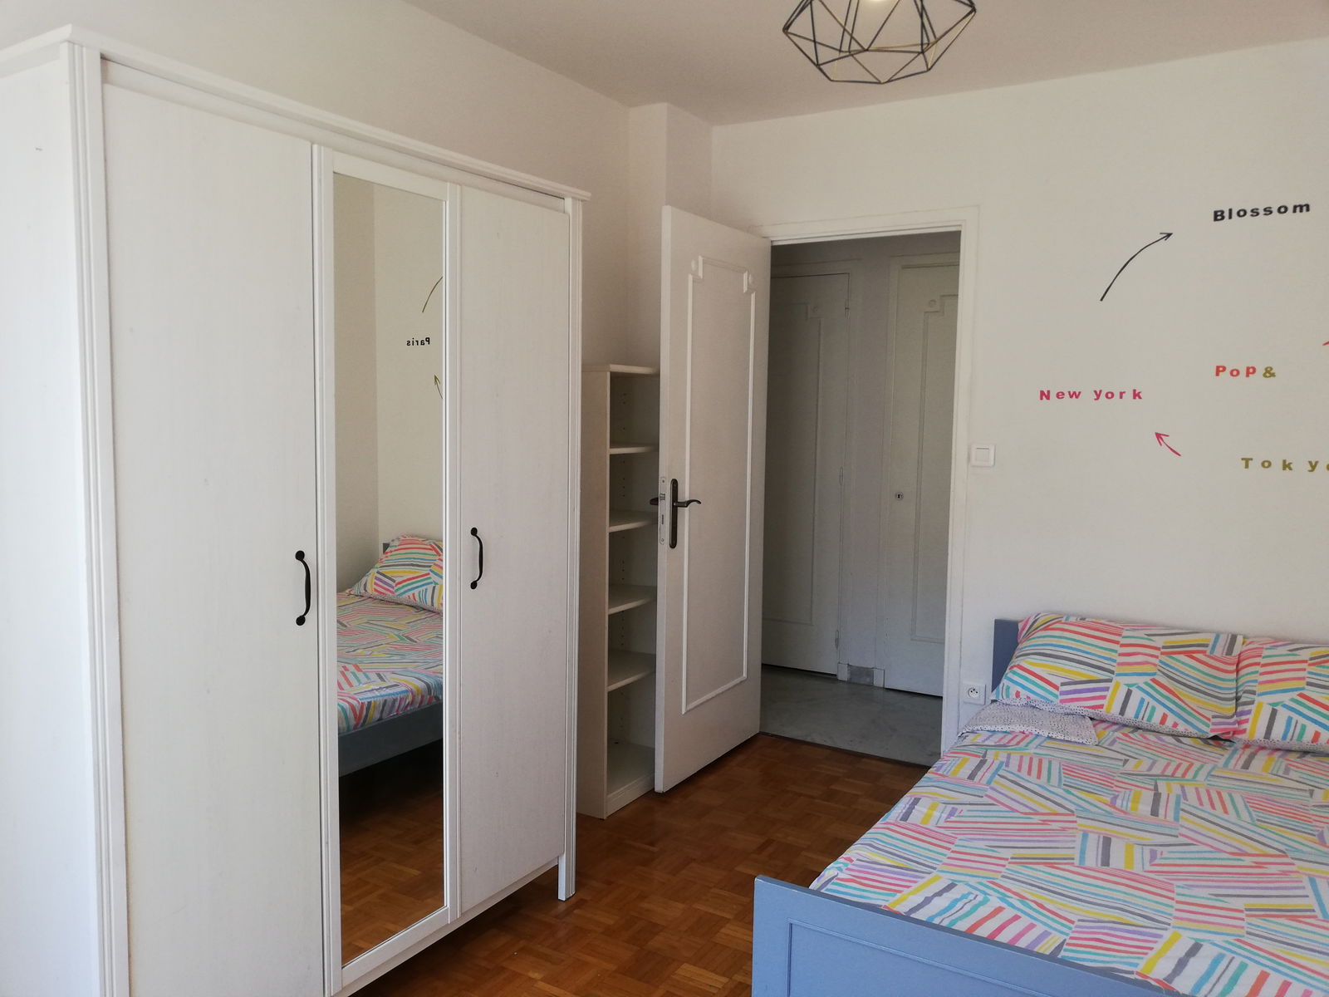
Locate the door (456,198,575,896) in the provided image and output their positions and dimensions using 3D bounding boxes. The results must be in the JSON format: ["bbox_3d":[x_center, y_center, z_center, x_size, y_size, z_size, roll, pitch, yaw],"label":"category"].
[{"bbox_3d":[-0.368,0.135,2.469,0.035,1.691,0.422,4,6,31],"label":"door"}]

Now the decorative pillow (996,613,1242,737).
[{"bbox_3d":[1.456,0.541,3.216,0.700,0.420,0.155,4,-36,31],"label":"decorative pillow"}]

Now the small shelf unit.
[{"bbox_3d":[-0.201,0.289,3.520,0.345,1.482,0.500,4,6,31],"label":"small shelf unit"}]

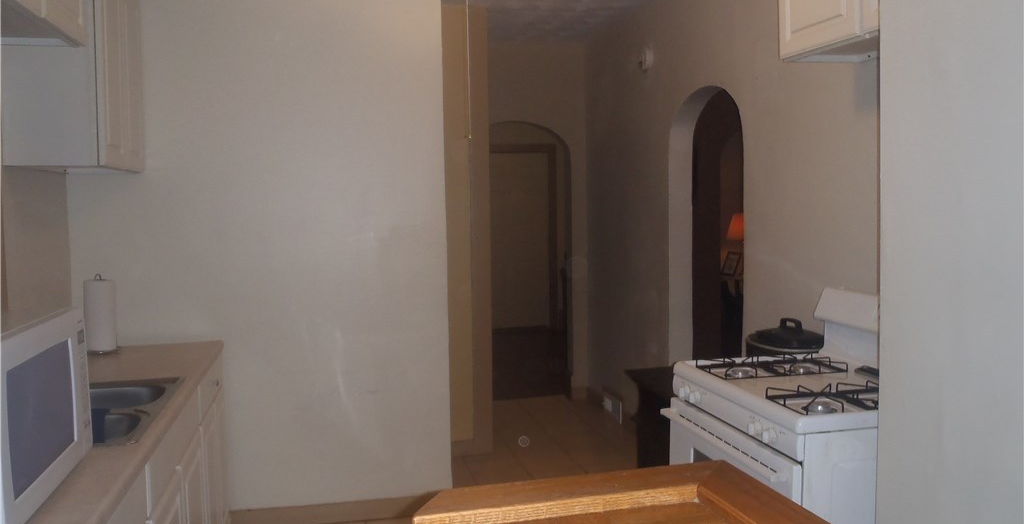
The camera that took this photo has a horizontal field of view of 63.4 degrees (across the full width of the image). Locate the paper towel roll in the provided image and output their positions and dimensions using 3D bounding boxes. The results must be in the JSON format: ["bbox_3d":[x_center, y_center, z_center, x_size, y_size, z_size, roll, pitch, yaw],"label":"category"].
[{"bbox_3d":[-1.804,0.225,3.633,0.133,0.332,0.133,-2,4,-13],"label":"paper towel roll"}]

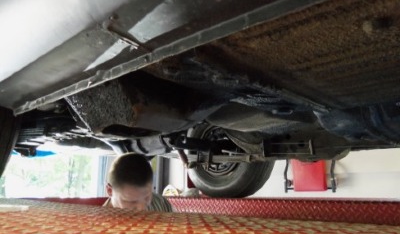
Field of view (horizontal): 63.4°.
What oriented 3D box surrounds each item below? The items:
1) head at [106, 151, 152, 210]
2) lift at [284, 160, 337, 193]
[{"bbox_3d":[-0.265,0.259,1.250,0.170,0.245,0.210,10,19,-39],"label":"head"},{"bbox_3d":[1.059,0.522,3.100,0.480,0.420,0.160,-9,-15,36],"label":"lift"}]

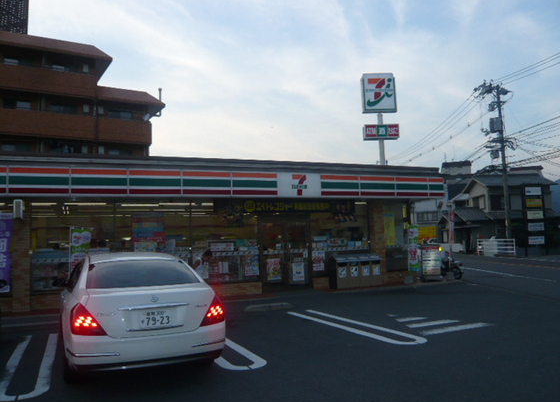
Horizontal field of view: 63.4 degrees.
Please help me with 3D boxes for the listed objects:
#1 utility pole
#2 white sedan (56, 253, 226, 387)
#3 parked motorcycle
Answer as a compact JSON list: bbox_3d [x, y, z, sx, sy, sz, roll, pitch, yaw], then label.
[{"bbox_3d":[16.305,-2.540,33.745,2.600,12.900,1.300,-2,-5,0],"label":"utility pole"},{"bbox_3d":[-2.303,1.512,6.965,1.780,1.470,4.750,0,-5,-25],"label":"white sedan"},{"bbox_3d":[5.860,2.185,15.800,0.680,1.050,1.850,-1,-5,-10],"label":"parked motorcycle"}]

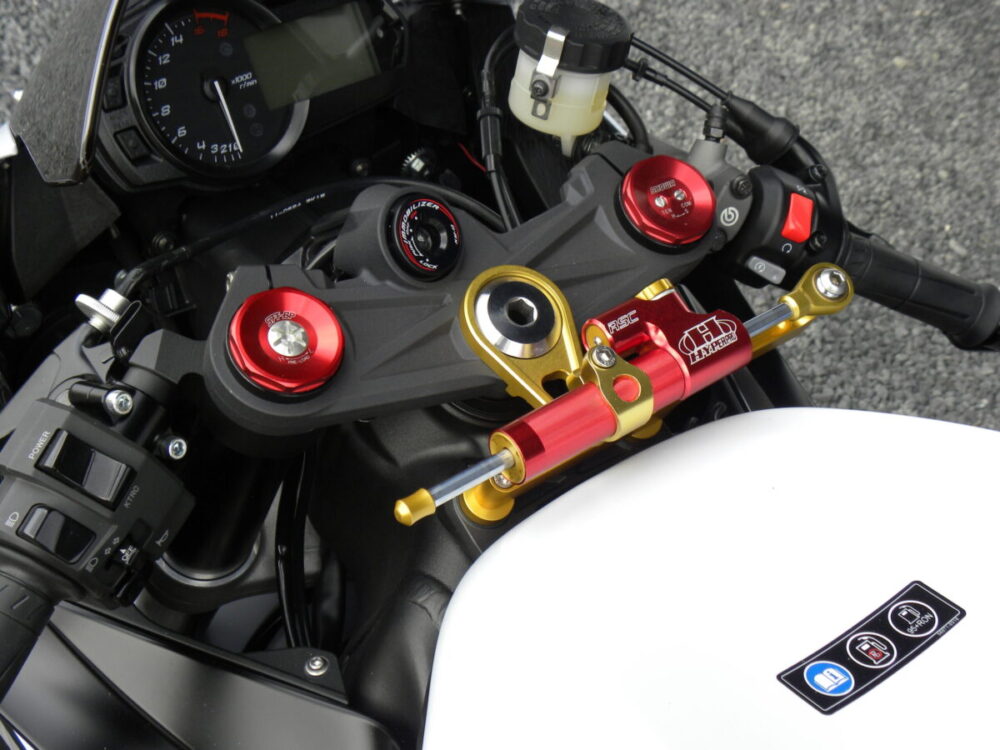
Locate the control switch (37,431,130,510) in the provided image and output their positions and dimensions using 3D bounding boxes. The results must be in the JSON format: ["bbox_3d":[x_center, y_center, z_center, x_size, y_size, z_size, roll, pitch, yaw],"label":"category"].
[{"bbox_3d":[-0.169,0.039,0.613,0.035,0.011,0.018,32,72,-12],"label":"control switch"}]

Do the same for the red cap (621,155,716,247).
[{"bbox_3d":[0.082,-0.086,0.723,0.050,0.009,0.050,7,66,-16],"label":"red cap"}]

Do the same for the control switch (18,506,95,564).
[{"bbox_3d":[-0.179,0.065,0.606,0.026,0.010,0.015,32,72,-14],"label":"control switch"}]

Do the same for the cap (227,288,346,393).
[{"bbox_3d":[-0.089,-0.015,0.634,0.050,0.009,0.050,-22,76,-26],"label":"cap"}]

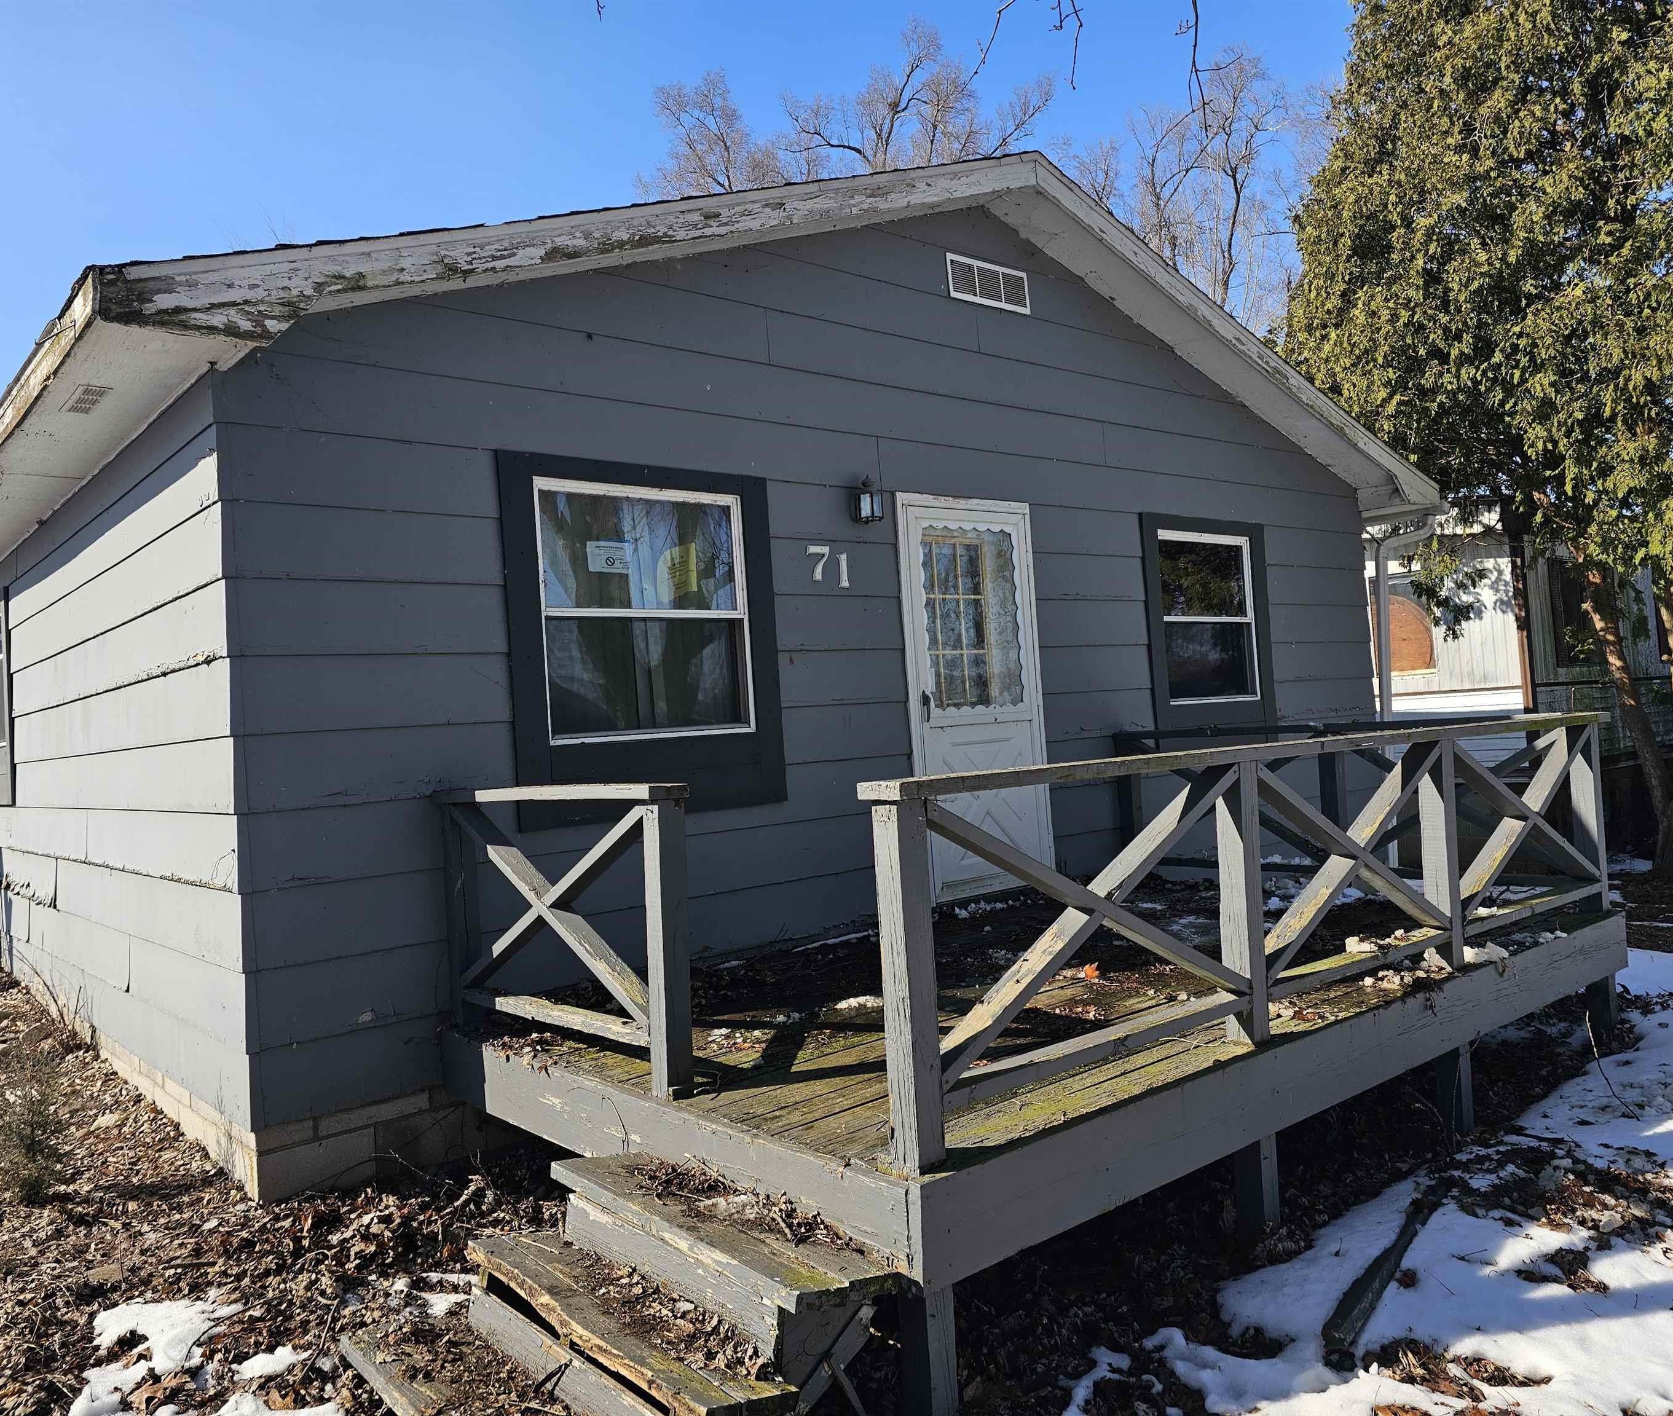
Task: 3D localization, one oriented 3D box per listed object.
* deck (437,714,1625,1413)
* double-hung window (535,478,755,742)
[{"bbox_3d":[0.894,0.879,5.041,4.410,1.450,2.600,-3,-1,-40],"label":"deck"},{"bbox_3d":[-0.810,-0.408,5.393,1.040,1.076,0.100,-3,-1,-42],"label":"double-hung window"}]

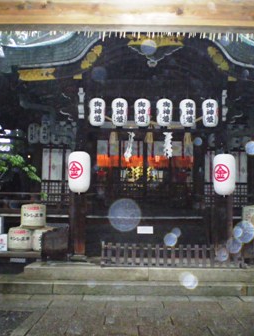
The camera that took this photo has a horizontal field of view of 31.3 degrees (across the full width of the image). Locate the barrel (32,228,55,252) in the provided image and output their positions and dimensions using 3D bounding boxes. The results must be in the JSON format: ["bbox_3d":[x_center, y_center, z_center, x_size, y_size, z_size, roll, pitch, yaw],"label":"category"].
[{"bbox_3d":[-1.974,1.709,10.750,0.585,0.550,0.585,3,-6,-28],"label":"barrel"}]

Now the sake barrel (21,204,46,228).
[{"bbox_3d":[-2.164,1.125,10.550,0.585,0.550,0.585,2,-5,-11],"label":"sake barrel"}]

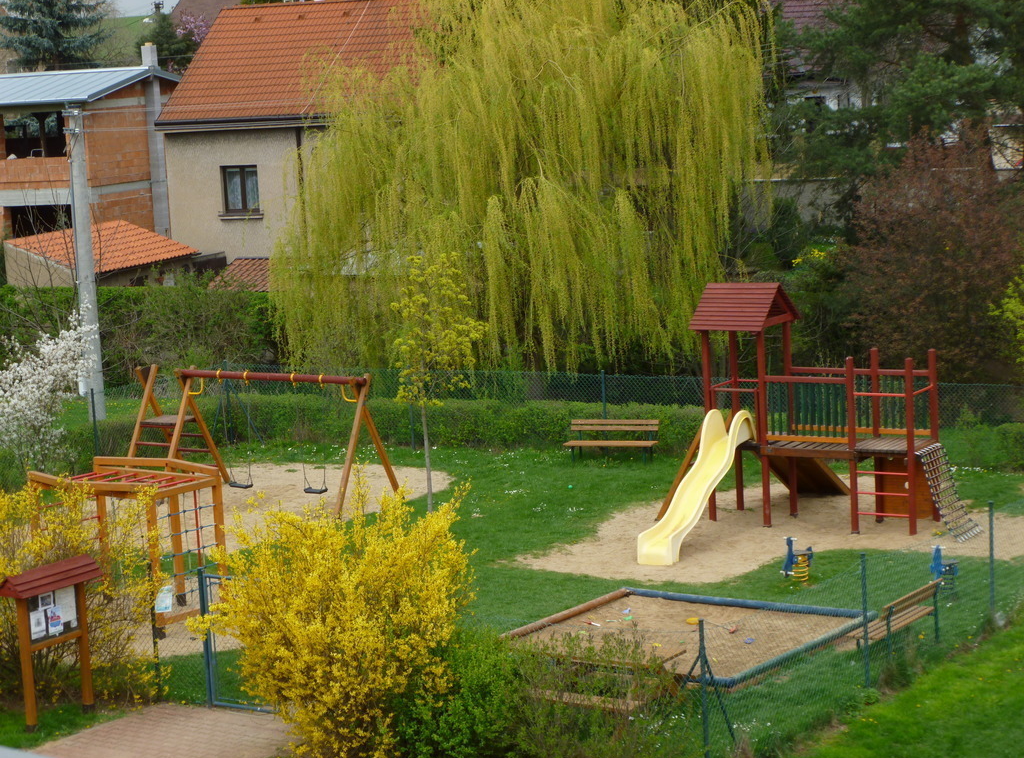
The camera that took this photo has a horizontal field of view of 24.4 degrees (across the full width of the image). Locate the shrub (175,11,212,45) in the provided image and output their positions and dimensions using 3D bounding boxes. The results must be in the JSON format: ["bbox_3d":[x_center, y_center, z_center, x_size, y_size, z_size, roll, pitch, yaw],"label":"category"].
[{"bbox_3d":[-12.382,-13.432,92.000,2.000,2.000,2.000,-3,8,0],"label":"shrub"}]

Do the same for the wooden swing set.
[{"bbox_3d":[-4.736,1.022,43.852,5.550,2.480,1.950,2,9,35],"label":"wooden swing set"}]

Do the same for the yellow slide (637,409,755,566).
[{"bbox_3d":[2.925,1.689,37.853,0.640,1.960,3.200,2,9,31],"label":"yellow slide"}]

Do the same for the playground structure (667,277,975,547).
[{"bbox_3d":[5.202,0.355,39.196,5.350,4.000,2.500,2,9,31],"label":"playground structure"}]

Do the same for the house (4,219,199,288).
[{"bbox_3d":[-12.455,-2.892,72.761,2.710,3.300,6.900,0,8,21],"label":"house"}]

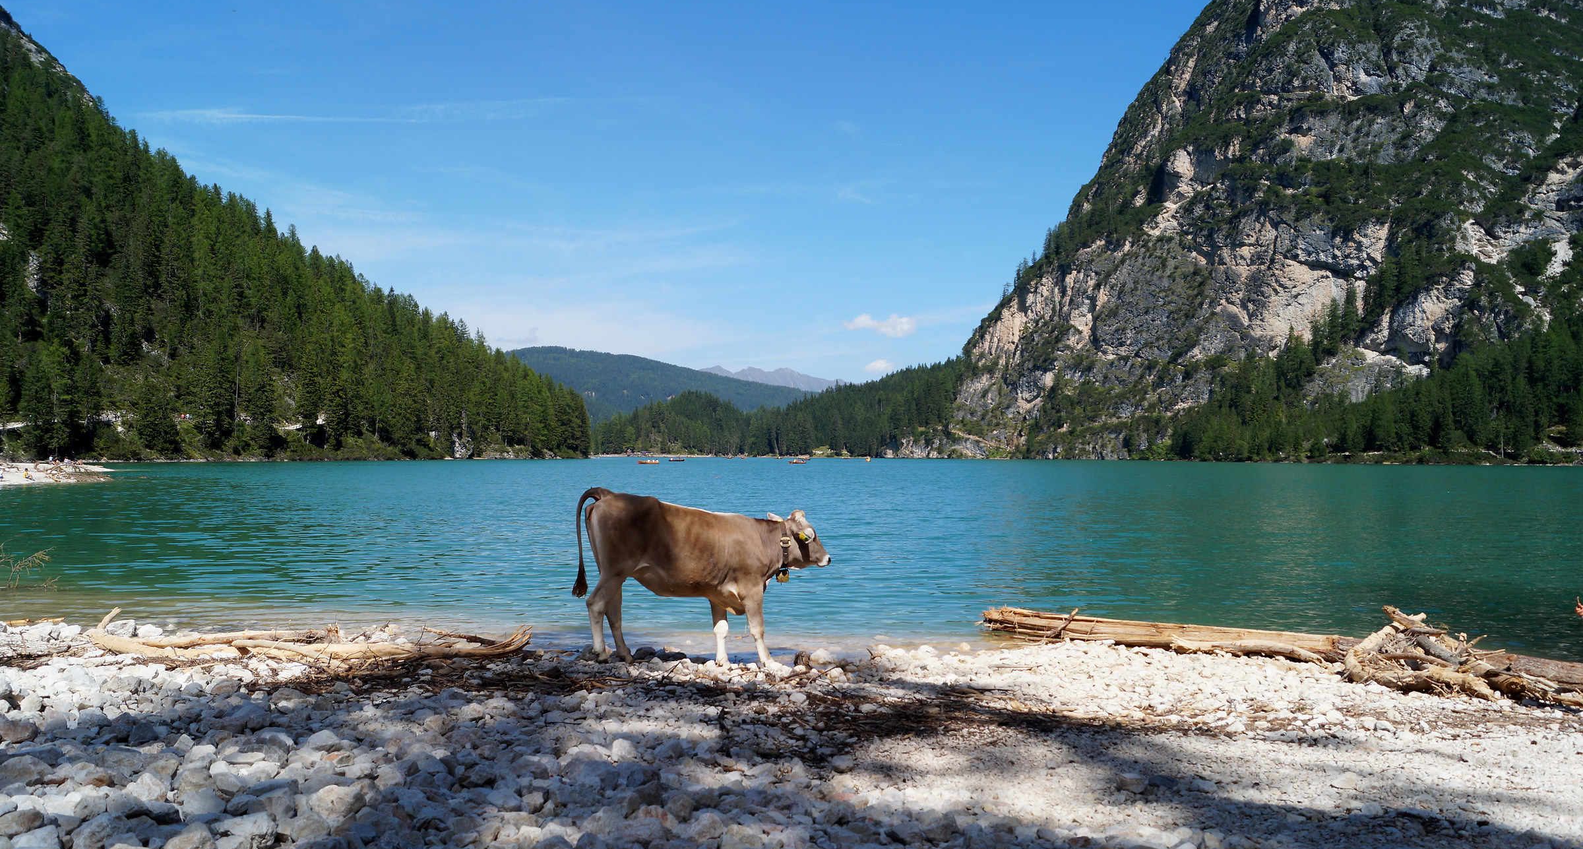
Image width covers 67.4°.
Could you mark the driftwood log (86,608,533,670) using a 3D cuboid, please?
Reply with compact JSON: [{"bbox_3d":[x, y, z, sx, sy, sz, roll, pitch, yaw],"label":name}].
[{"bbox_3d":[-3.880,1.680,9.500,3.550,0.360,0.650,0,-2,2],"label":"driftwood log"}]

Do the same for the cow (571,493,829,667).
[{"bbox_3d":[-0.713,1.197,9.300,2.020,1.380,0.540,0,-2,-9],"label":"cow"}]

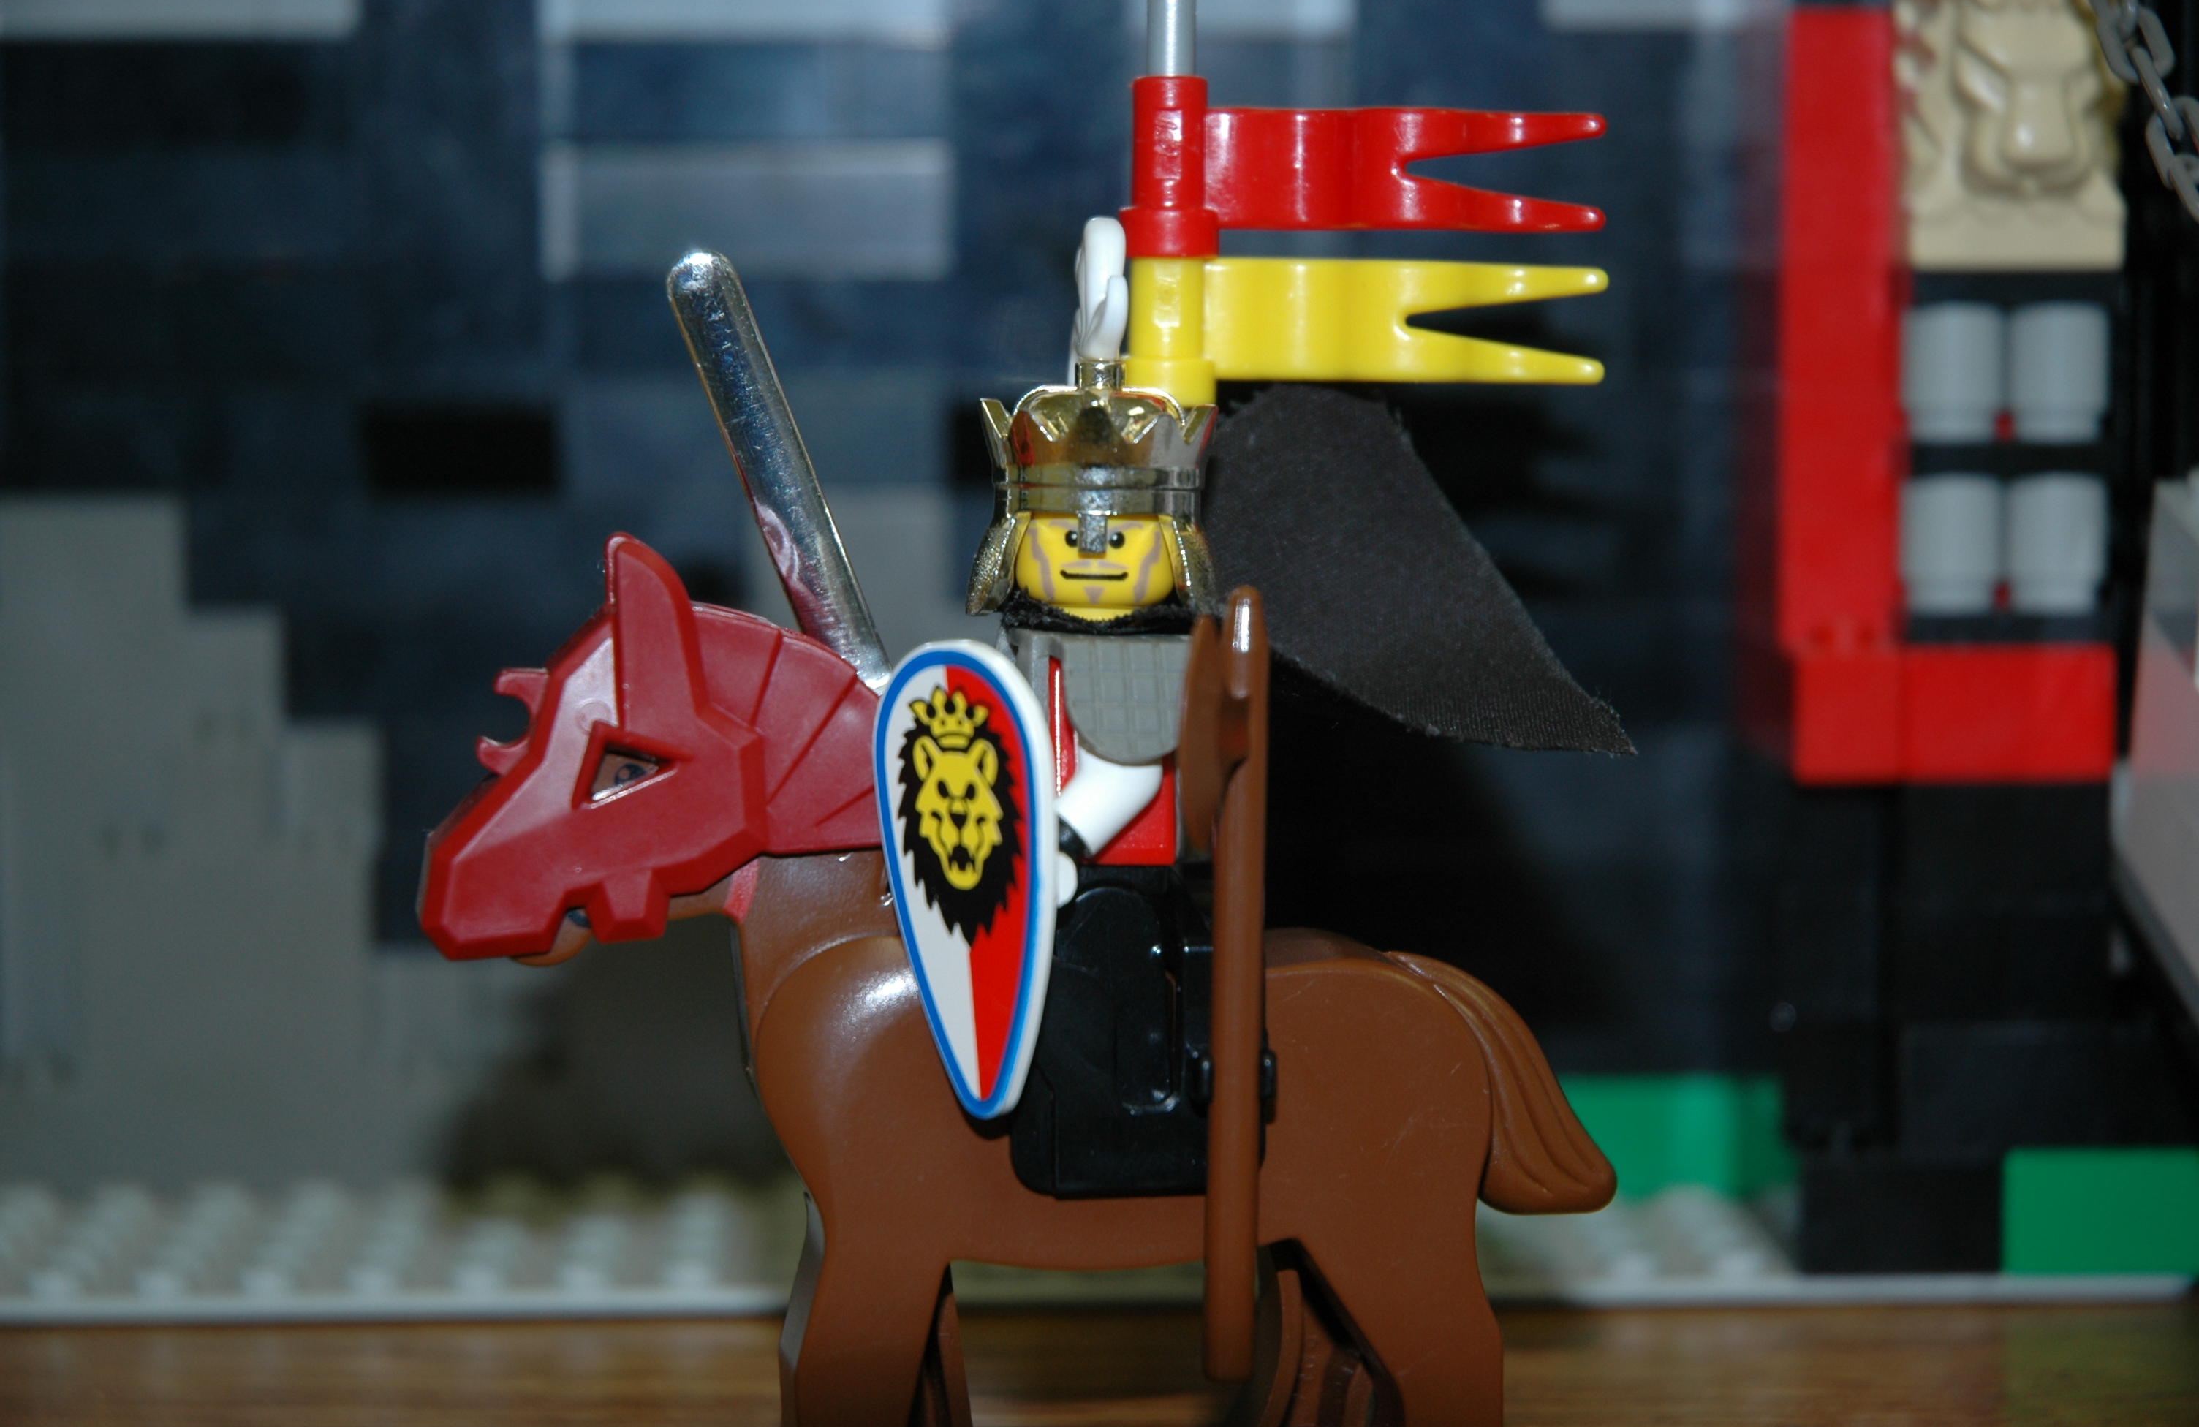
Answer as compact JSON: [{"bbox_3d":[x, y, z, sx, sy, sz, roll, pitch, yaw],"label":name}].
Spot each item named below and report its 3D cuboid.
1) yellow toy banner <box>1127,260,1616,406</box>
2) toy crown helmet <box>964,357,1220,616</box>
[{"bbox_3d":[0.017,-0.025,0.419,0.032,0.011,0.006,1,4,0],"label":"yellow toy banner"},{"bbox_3d":[0.000,-0.014,0.411,0.016,0.016,0.016,1,4,2],"label":"toy crown helmet"}]

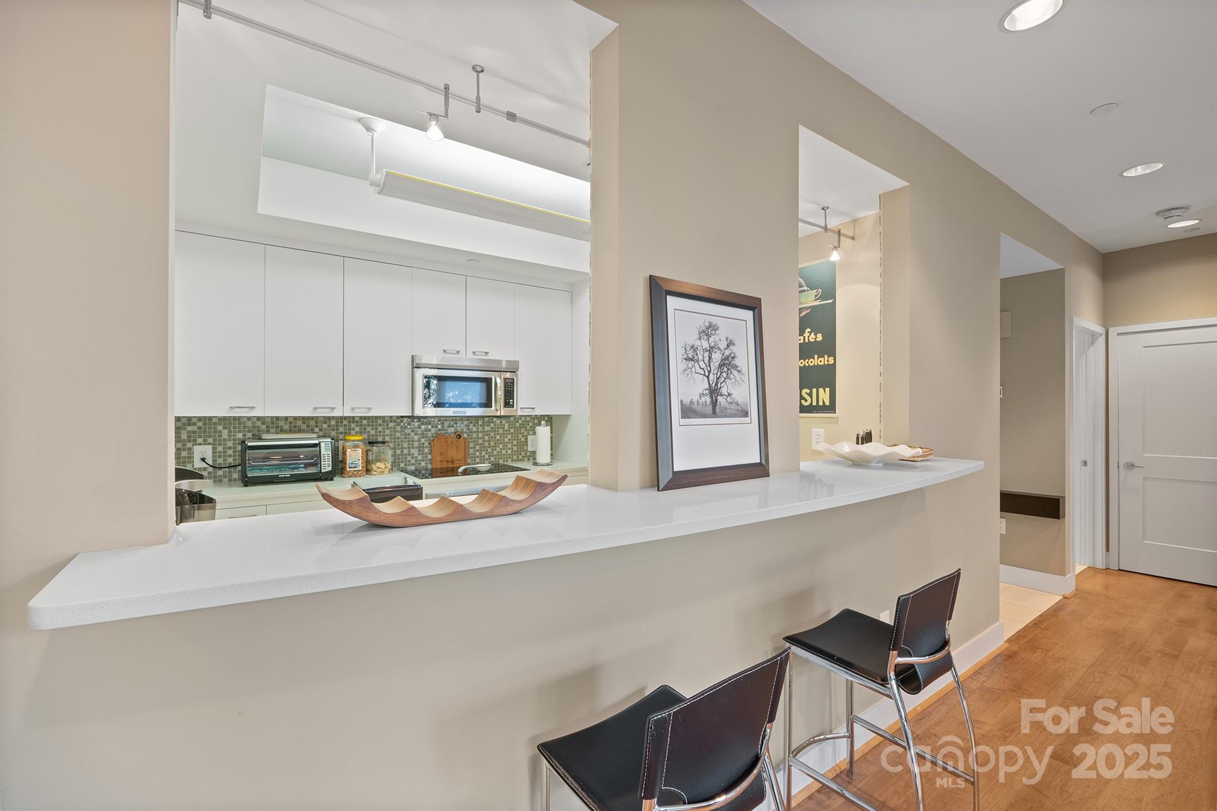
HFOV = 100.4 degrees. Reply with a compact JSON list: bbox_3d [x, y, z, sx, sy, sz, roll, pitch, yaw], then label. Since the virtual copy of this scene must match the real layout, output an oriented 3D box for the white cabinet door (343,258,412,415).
[{"bbox_3d":[-1.516,-0.435,3.349,0.419,1.015,0.035,0,0,-35],"label":"white cabinet door"}]

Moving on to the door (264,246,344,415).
[{"bbox_3d":[-1.863,-0.441,3.120,0.414,1.015,0.030,0,0,-35],"label":"door"}]

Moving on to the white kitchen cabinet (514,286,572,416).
[{"bbox_3d":[-0.607,-0.430,4.186,0.511,1.015,0.330,0,0,-35],"label":"white kitchen cabinet"}]

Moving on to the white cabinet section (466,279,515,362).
[{"bbox_3d":[-0.881,-0.639,3.800,0.382,0.601,0.035,0,0,-35],"label":"white cabinet section"}]

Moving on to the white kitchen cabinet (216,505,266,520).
[{"bbox_3d":[-2.196,0.953,2.872,0.415,0.820,0.580,0,0,-35],"label":"white kitchen cabinet"}]

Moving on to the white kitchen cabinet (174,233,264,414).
[{"bbox_3d":[-2.282,-0.437,3.001,0.407,1.015,0.330,0,0,-35],"label":"white kitchen cabinet"}]

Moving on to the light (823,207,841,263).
[{"bbox_3d":[1.132,-0.867,2.587,0.140,0.250,0.060,0,0,-35],"label":"light"}]

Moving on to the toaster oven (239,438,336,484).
[{"bbox_3d":[-2.012,0.345,3.192,0.487,0.272,0.285,0,0,-35],"label":"toaster oven"}]

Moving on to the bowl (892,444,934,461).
[{"bbox_3d":[1.308,0.208,2.212,0.220,0.056,0.220,0,0,-35],"label":"bowl"}]

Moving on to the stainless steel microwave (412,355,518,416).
[{"bbox_3d":[-1.101,-0.130,3.796,0.762,0.412,0.410,0,0,-35],"label":"stainless steel microwave"}]

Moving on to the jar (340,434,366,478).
[{"bbox_3d":[-1.709,0.341,3.415,0.138,0.274,0.138,0,0,-35],"label":"jar"}]

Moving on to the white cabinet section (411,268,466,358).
[{"bbox_3d":[-1.191,-0.643,3.580,0.378,0.596,0.035,0,0,-35],"label":"white cabinet section"}]

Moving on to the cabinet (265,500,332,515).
[{"bbox_3d":[-1.858,0.953,3.112,0.415,0.820,0.580,0,0,-35],"label":"cabinet"}]

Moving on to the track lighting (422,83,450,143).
[{"bbox_3d":[-0.502,-0.858,1.479,0.075,0.185,0.055,0,0,-35],"label":"track lighting"}]

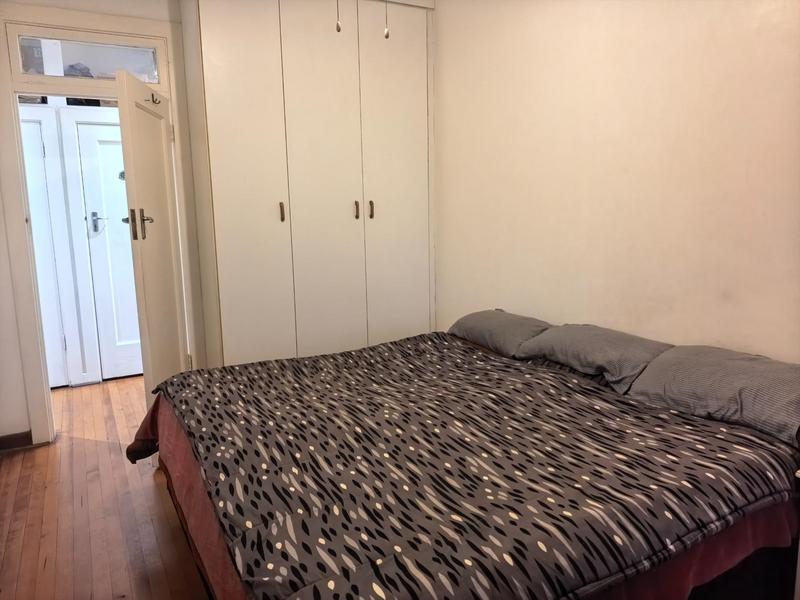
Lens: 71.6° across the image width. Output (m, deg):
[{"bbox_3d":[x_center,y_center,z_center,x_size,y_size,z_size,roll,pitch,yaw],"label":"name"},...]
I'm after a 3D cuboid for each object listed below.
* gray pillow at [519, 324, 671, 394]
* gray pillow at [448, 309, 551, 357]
[{"bbox_3d":[0.907,0.256,2.635,0.390,0.175,0.690,-6,11,-30],"label":"gray pillow"},{"bbox_3d":[0.570,0.166,3.213,0.380,0.175,0.680,-6,11,-30],"label":"gray pillow"}]

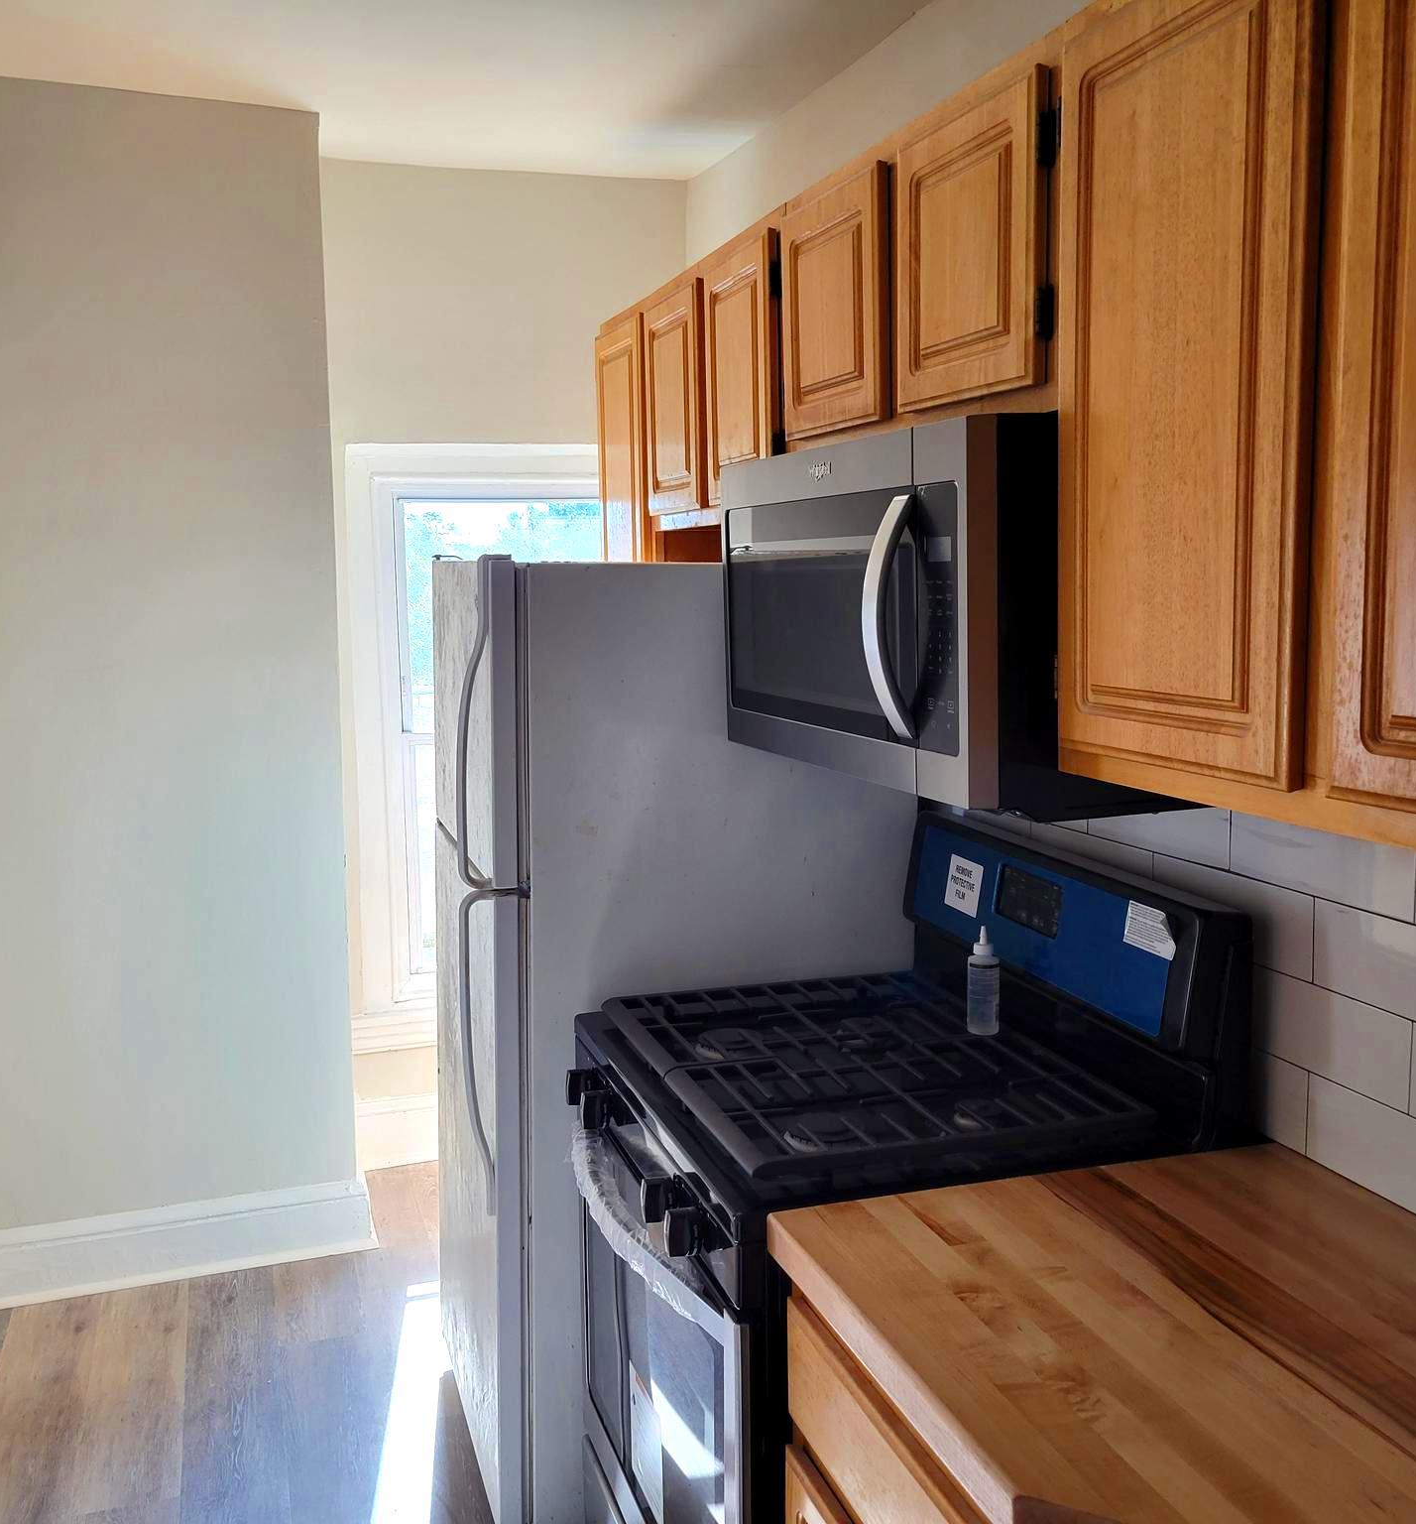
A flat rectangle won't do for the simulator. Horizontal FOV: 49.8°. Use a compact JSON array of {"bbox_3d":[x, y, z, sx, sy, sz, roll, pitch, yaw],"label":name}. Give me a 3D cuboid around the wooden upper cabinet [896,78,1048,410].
[{"bbox_3d":[0.432,-0.583,1.797,0.315,0.355,0.365,-3,7,-18],"label":"wooden upper cabinet"}]

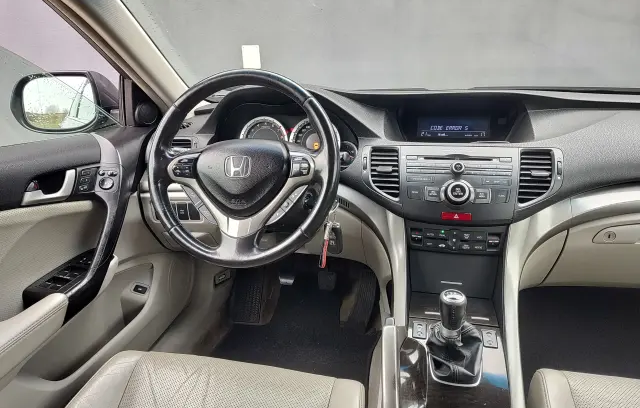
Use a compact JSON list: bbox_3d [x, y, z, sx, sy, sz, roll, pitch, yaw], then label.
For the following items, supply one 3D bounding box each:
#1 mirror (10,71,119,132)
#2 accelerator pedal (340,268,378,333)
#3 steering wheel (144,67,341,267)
[{"bbox_3d":[-0.623,-0.252,1.045,0.215,0.145,0.110,-2,19,0],"label":"mirror"},{"bbox_3d":[0.130,0.312,1.360,0.068,0.185,0.040,7,-14,14],"label":"accelerator pedal"},{"bbox_3d":[-0.141,-0.065,0.823,0.373,0.373,0.095,4,-2,11],"label":"steering wheel"}]

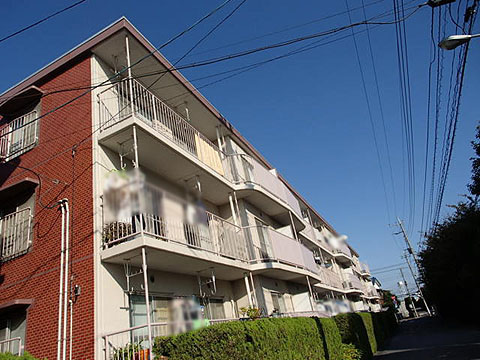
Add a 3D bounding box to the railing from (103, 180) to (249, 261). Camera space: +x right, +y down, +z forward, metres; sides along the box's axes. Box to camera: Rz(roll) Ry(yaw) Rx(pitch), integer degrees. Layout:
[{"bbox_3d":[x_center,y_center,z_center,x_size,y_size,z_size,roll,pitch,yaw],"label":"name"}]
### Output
[{"bbox_3d":[-1.277,1.402,8.774,1.010,1.080,4.870,-21,-26,18],"label":"railing"}]

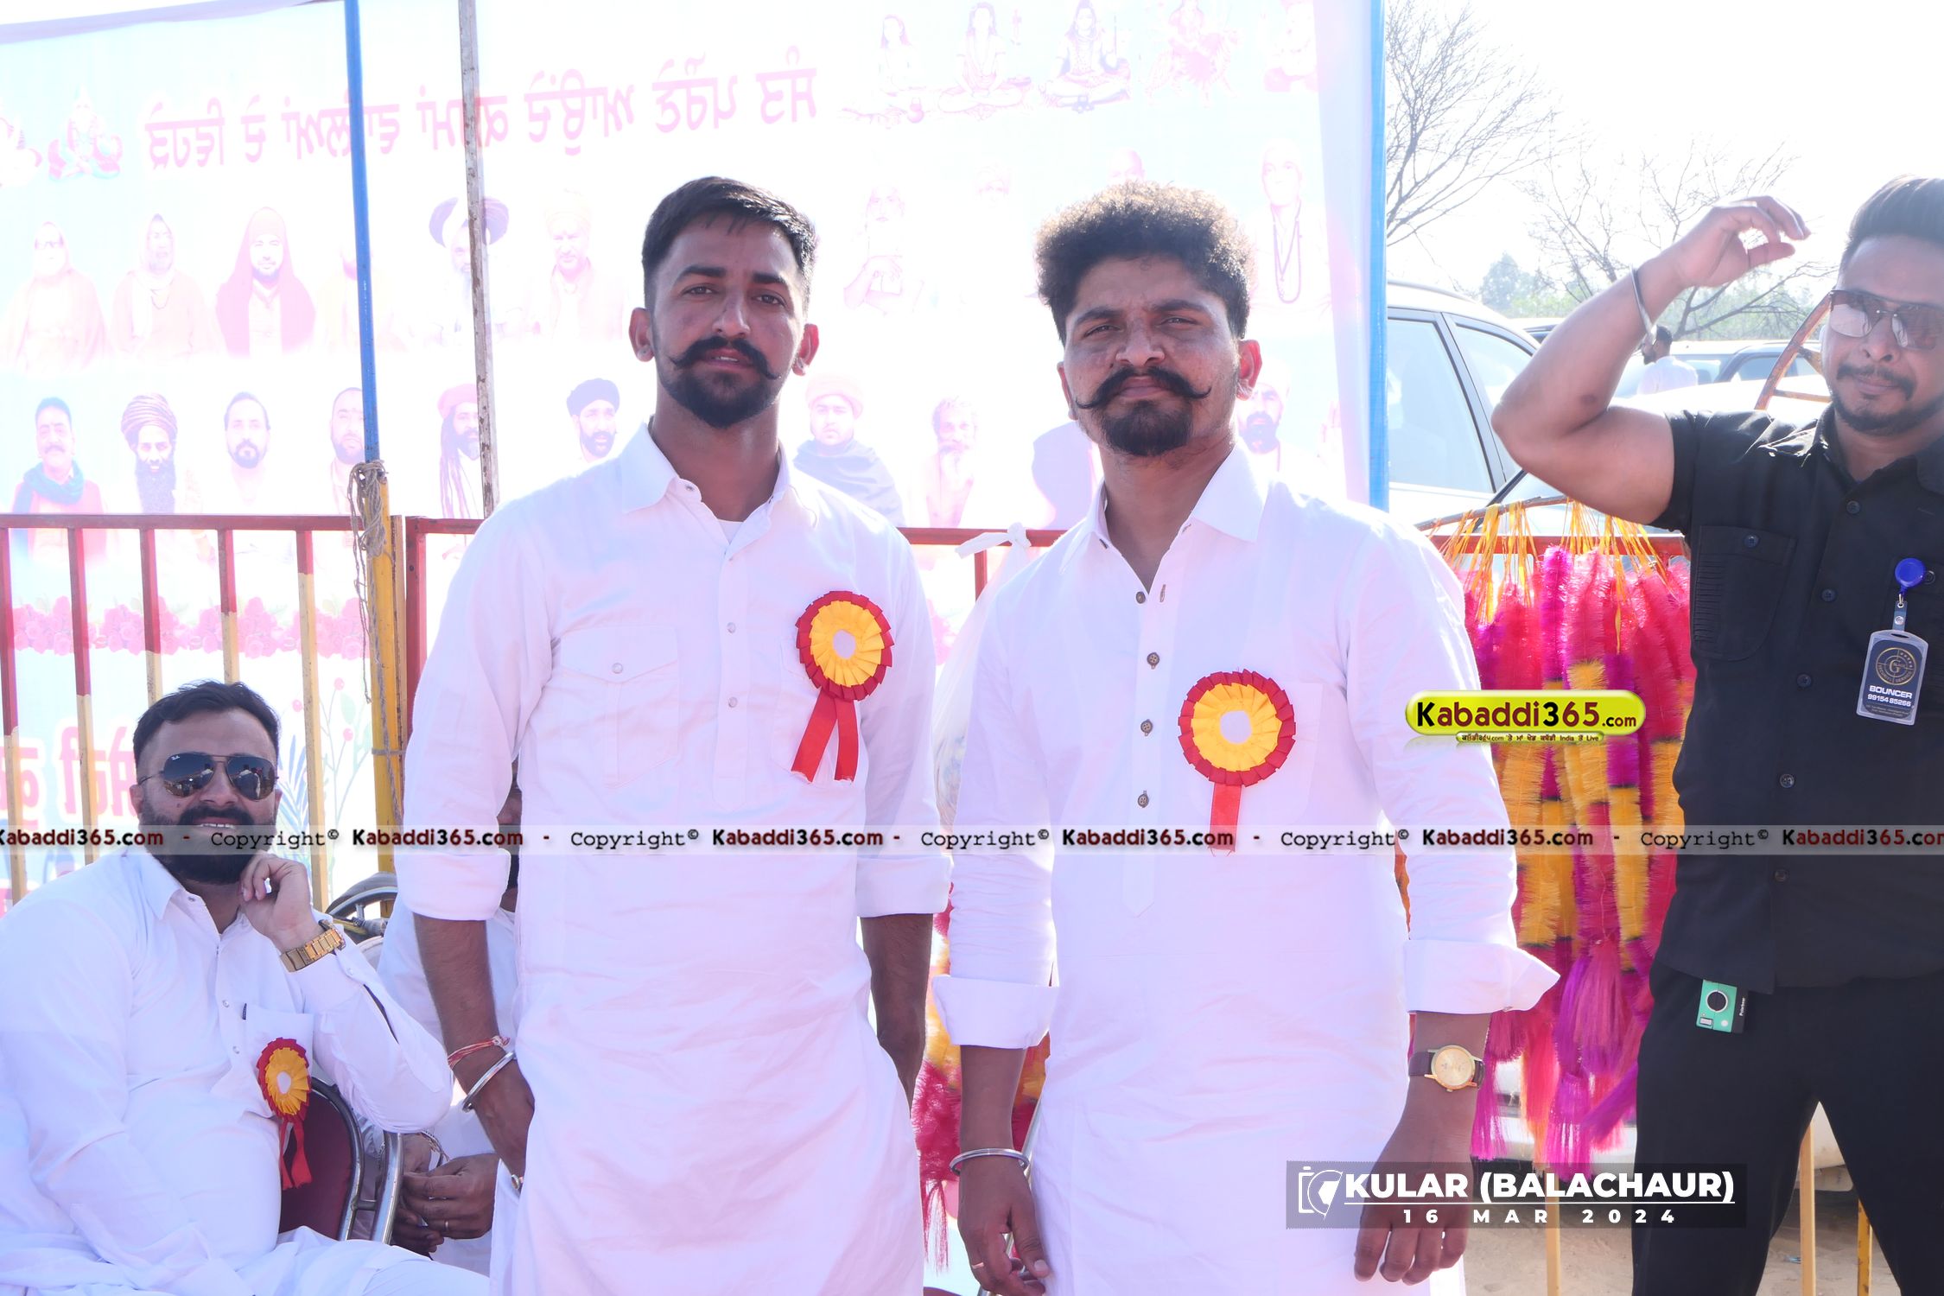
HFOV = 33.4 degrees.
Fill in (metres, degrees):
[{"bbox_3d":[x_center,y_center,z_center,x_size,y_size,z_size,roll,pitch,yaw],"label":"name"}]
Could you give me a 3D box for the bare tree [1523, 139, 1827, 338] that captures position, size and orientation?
[{"bbox_3d":[8.072,-3.886,37.174,3.500,3.870,3.300,-1,5,0],"label":"bare tree"}]

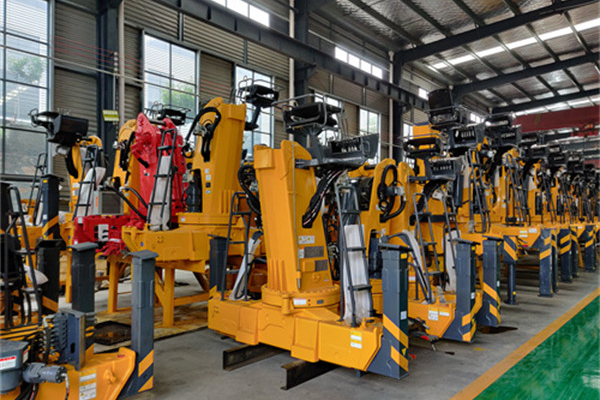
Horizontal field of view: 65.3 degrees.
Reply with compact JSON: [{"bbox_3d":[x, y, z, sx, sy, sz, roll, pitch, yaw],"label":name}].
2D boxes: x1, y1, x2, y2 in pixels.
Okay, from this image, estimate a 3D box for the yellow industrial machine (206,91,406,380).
[{"bbox_3d":[-0.048,0.297,4.581,2.525,2.222,1.151,-2,-3,39],"label":"yellow industrial machine"}]

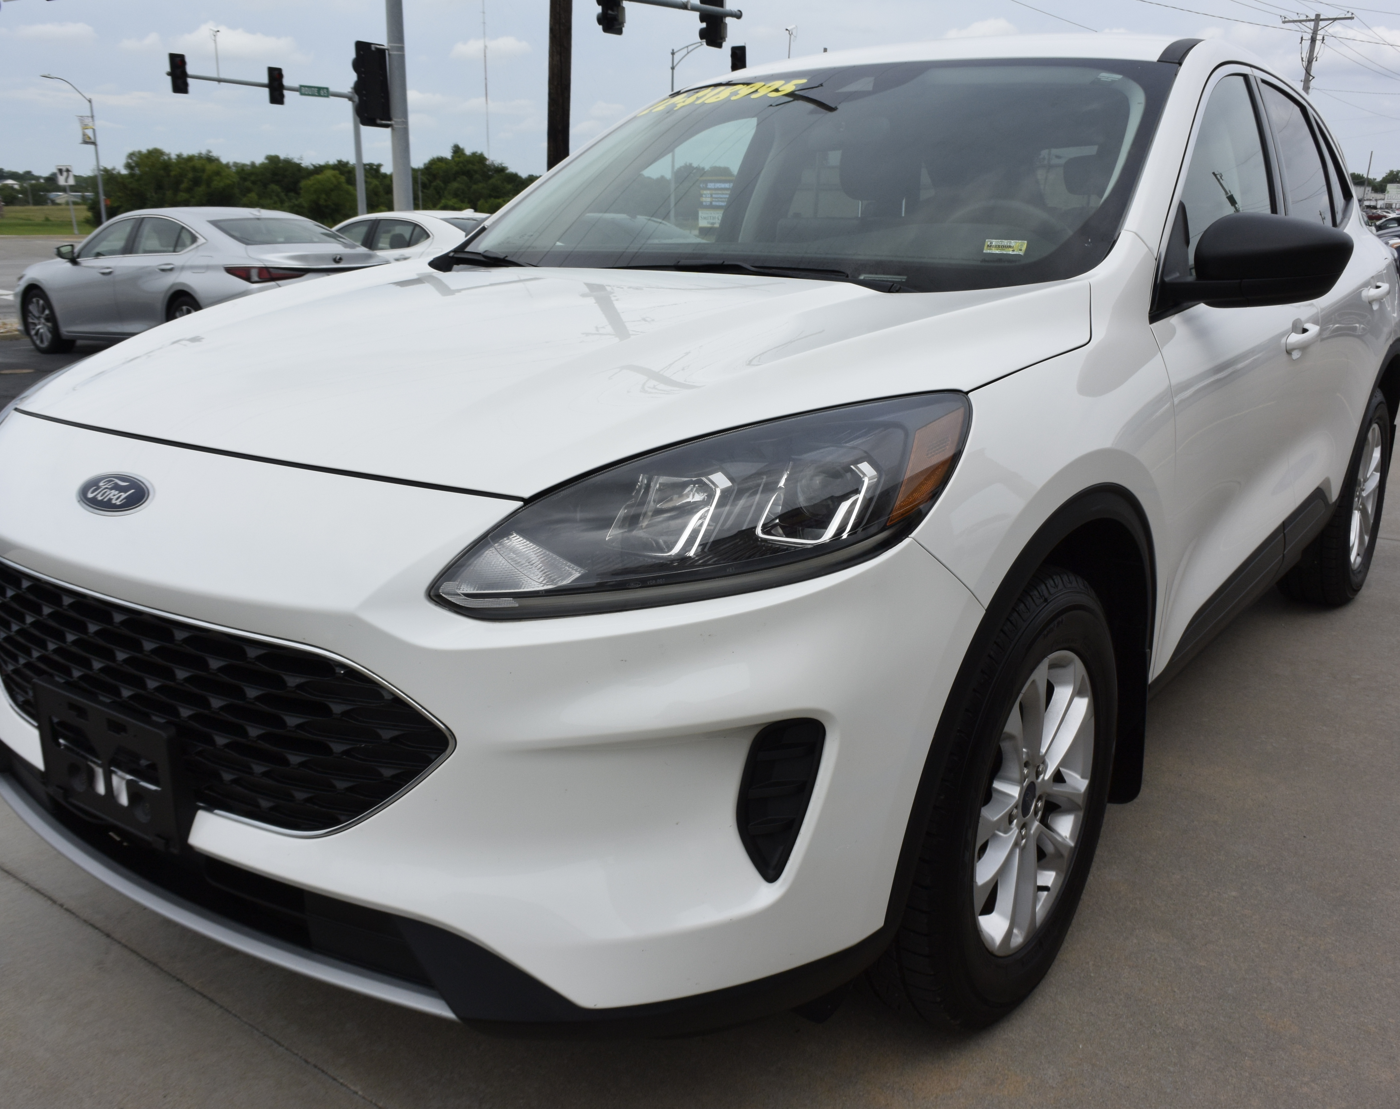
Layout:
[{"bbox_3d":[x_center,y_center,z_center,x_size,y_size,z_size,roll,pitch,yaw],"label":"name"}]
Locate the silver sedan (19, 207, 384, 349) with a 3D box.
[{"bbox_3d":[-5.060,-2.729,12.528,4.950,1.445,1.865,11,19,37],"label":"silver sedan"}]

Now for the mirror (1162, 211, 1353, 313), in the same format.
[{"bbox_3d":[0.958,-0.495,2.113,0.250,0.180,0.240,11,18,35],"label":"mirror"}]

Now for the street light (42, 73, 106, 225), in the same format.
[{"bbox_3d":[-30.443,-19.328,60.664,2.200,7.700,0.500,-6,16,-20],"label":"street light"}]

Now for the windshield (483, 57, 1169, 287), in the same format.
[{"bbox_3d":[0.247,-0.835,2.705,1.500,0.170,0.930,11,47,35],"label":"windshield"}]

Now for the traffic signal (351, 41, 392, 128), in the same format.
[{"bbox_3d":[-5.261,-7.531,20.000,0.400,1.290,0.570,9,17,31],"label":"traffic signal"}]

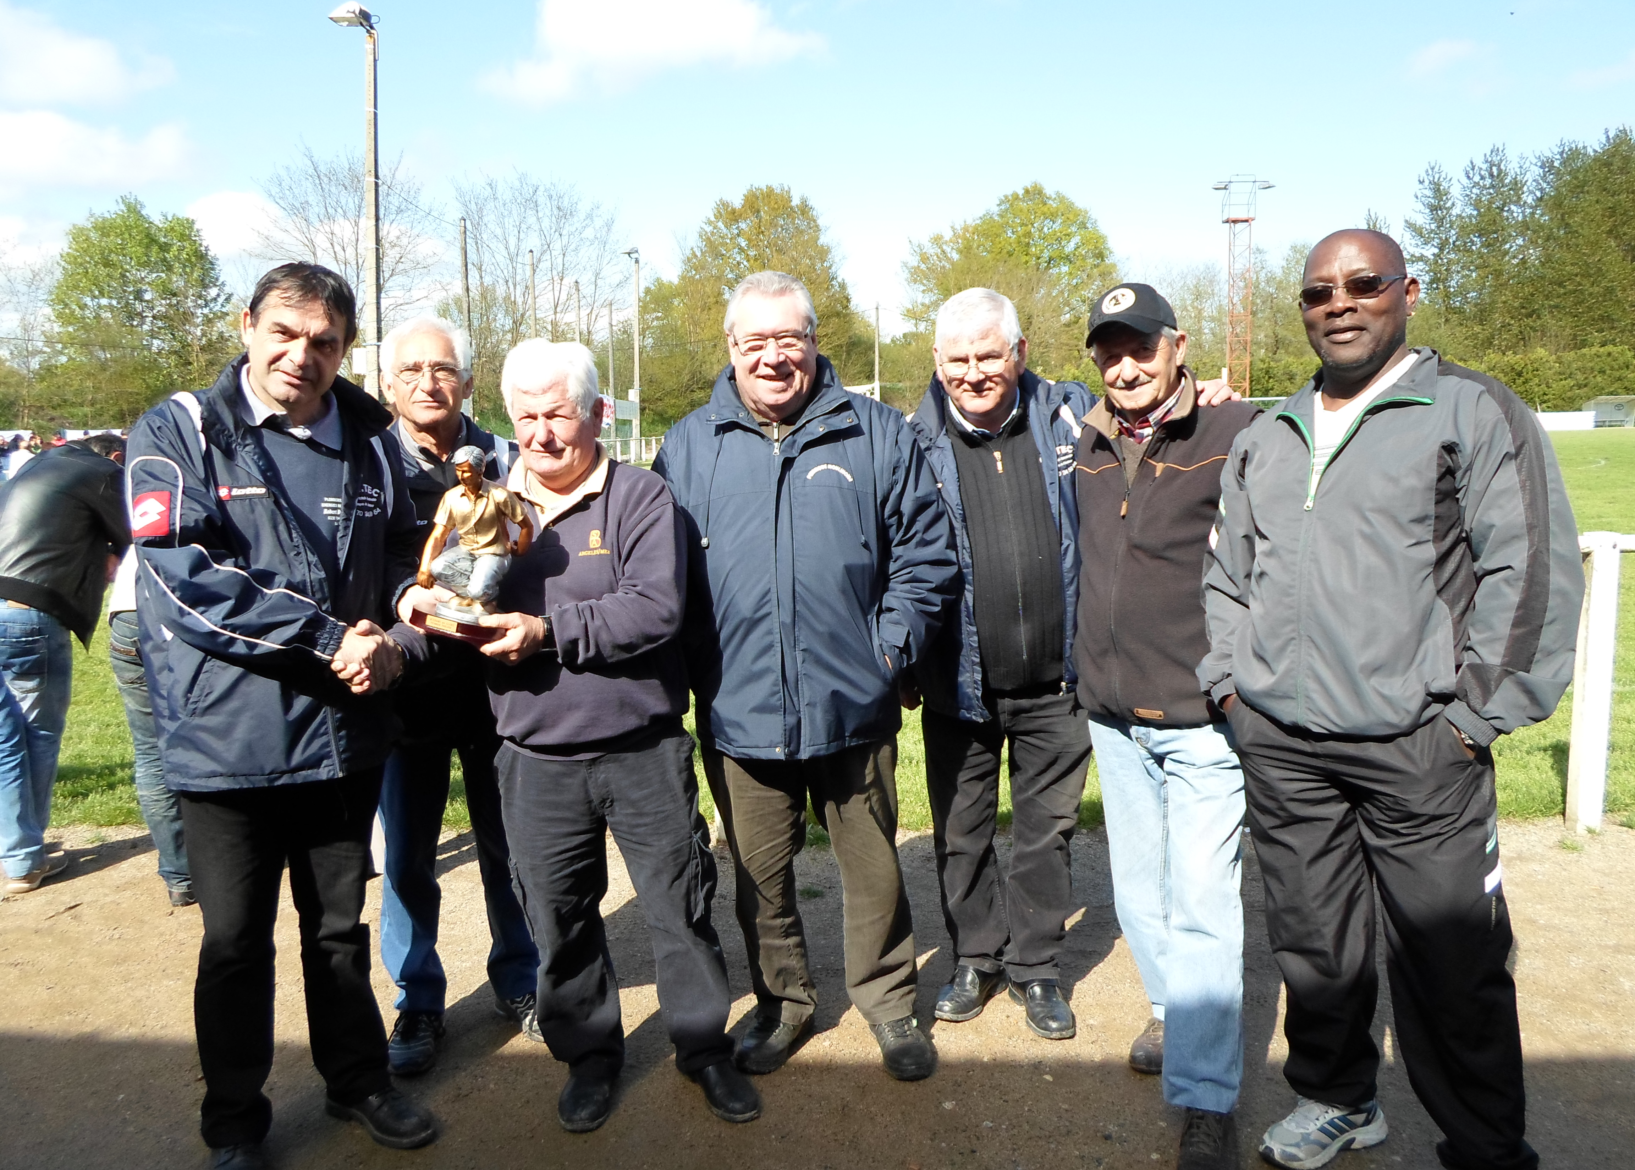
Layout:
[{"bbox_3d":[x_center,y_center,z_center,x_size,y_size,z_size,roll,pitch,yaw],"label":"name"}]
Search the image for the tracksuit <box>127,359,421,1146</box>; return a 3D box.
[{"bbox_3d":[-1.063,0.335,2.397,0.570,1.530,0.440,-7,10,-34],"label":"tracksuit"}]

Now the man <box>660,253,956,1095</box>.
[{"bbox_3d":[-0.015,0.225,2.597,0.650,1.770,0.460,-1,8,-2],"label":"man"}]

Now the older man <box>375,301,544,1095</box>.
[{"bbox_3d":[-0.845,0.257,2.740,0.520,1.700,0.420,-3,8,-12],"label":"older man"}]

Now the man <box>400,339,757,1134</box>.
[{"bbox_3d":[-0.423,0.322,2.468,0.680,1.630,0.500,0,8,8],"label":"man"}]

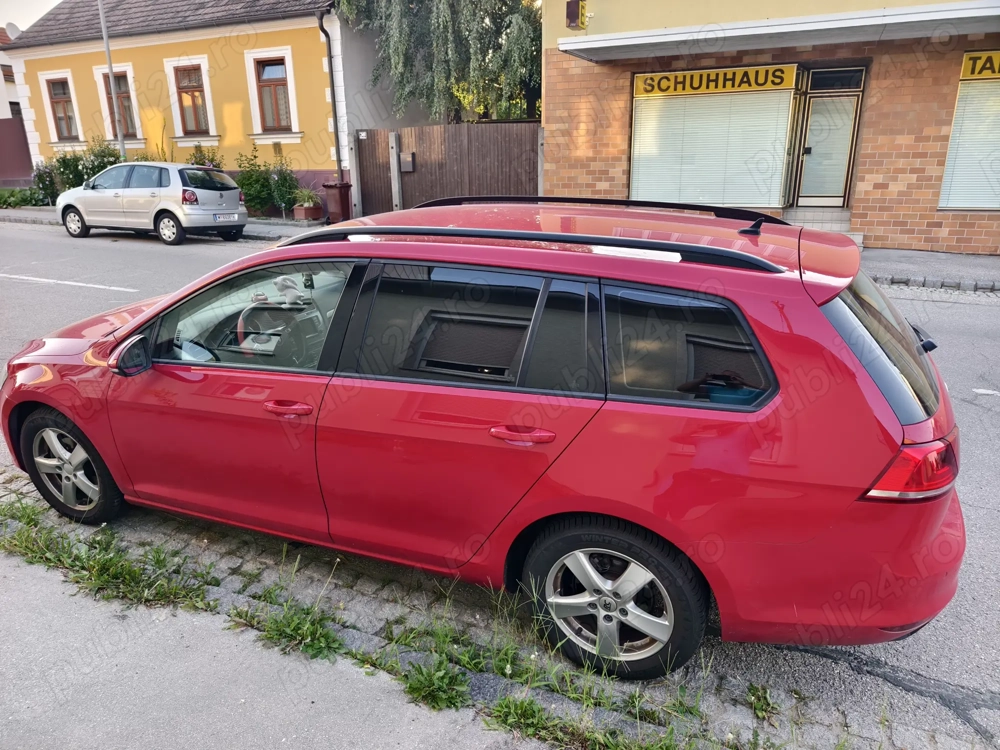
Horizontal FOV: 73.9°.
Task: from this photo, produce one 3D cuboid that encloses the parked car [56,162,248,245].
[{"bbox_3d":[-6.872,-3.401,13.025,3.910,1.467,1.660,8,17,21],"label":"parked car"}]

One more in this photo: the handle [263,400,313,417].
[{"bbox_3d":[-0.777,0.124,2.433,0.235,0.043,0.048,3,20,23],"label":"handle"}]

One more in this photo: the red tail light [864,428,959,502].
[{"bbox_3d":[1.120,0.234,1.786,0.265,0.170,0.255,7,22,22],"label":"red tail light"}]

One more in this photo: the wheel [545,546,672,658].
[{"bbox_3d":[0.391,0.743,2.285,0.433,0.433,0.180,7,22,22],"label":"wheel"}]

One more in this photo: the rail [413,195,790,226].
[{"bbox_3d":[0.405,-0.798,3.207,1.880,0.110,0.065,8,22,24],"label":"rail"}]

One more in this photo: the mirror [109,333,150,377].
[{"bbox_3d":[-1.452,-0.079,2.620,0.125,0.155,0.190,7,22,22],"label":"mirror"}]

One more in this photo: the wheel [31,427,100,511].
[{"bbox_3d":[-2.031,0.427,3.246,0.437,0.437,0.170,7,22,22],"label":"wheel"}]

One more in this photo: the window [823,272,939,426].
[{"bbox_3d":[1.341,-0.226,2.379,0.150,0.500,1.320,-40,0,31],"label":"window"}]

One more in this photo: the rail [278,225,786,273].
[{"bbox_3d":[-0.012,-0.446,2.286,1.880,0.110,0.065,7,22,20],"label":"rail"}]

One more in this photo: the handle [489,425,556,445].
[{"bbox_3d":[0.069,0.186,2.073,0.230,0.043,0.048,3,20,23],"label":"handle"}]

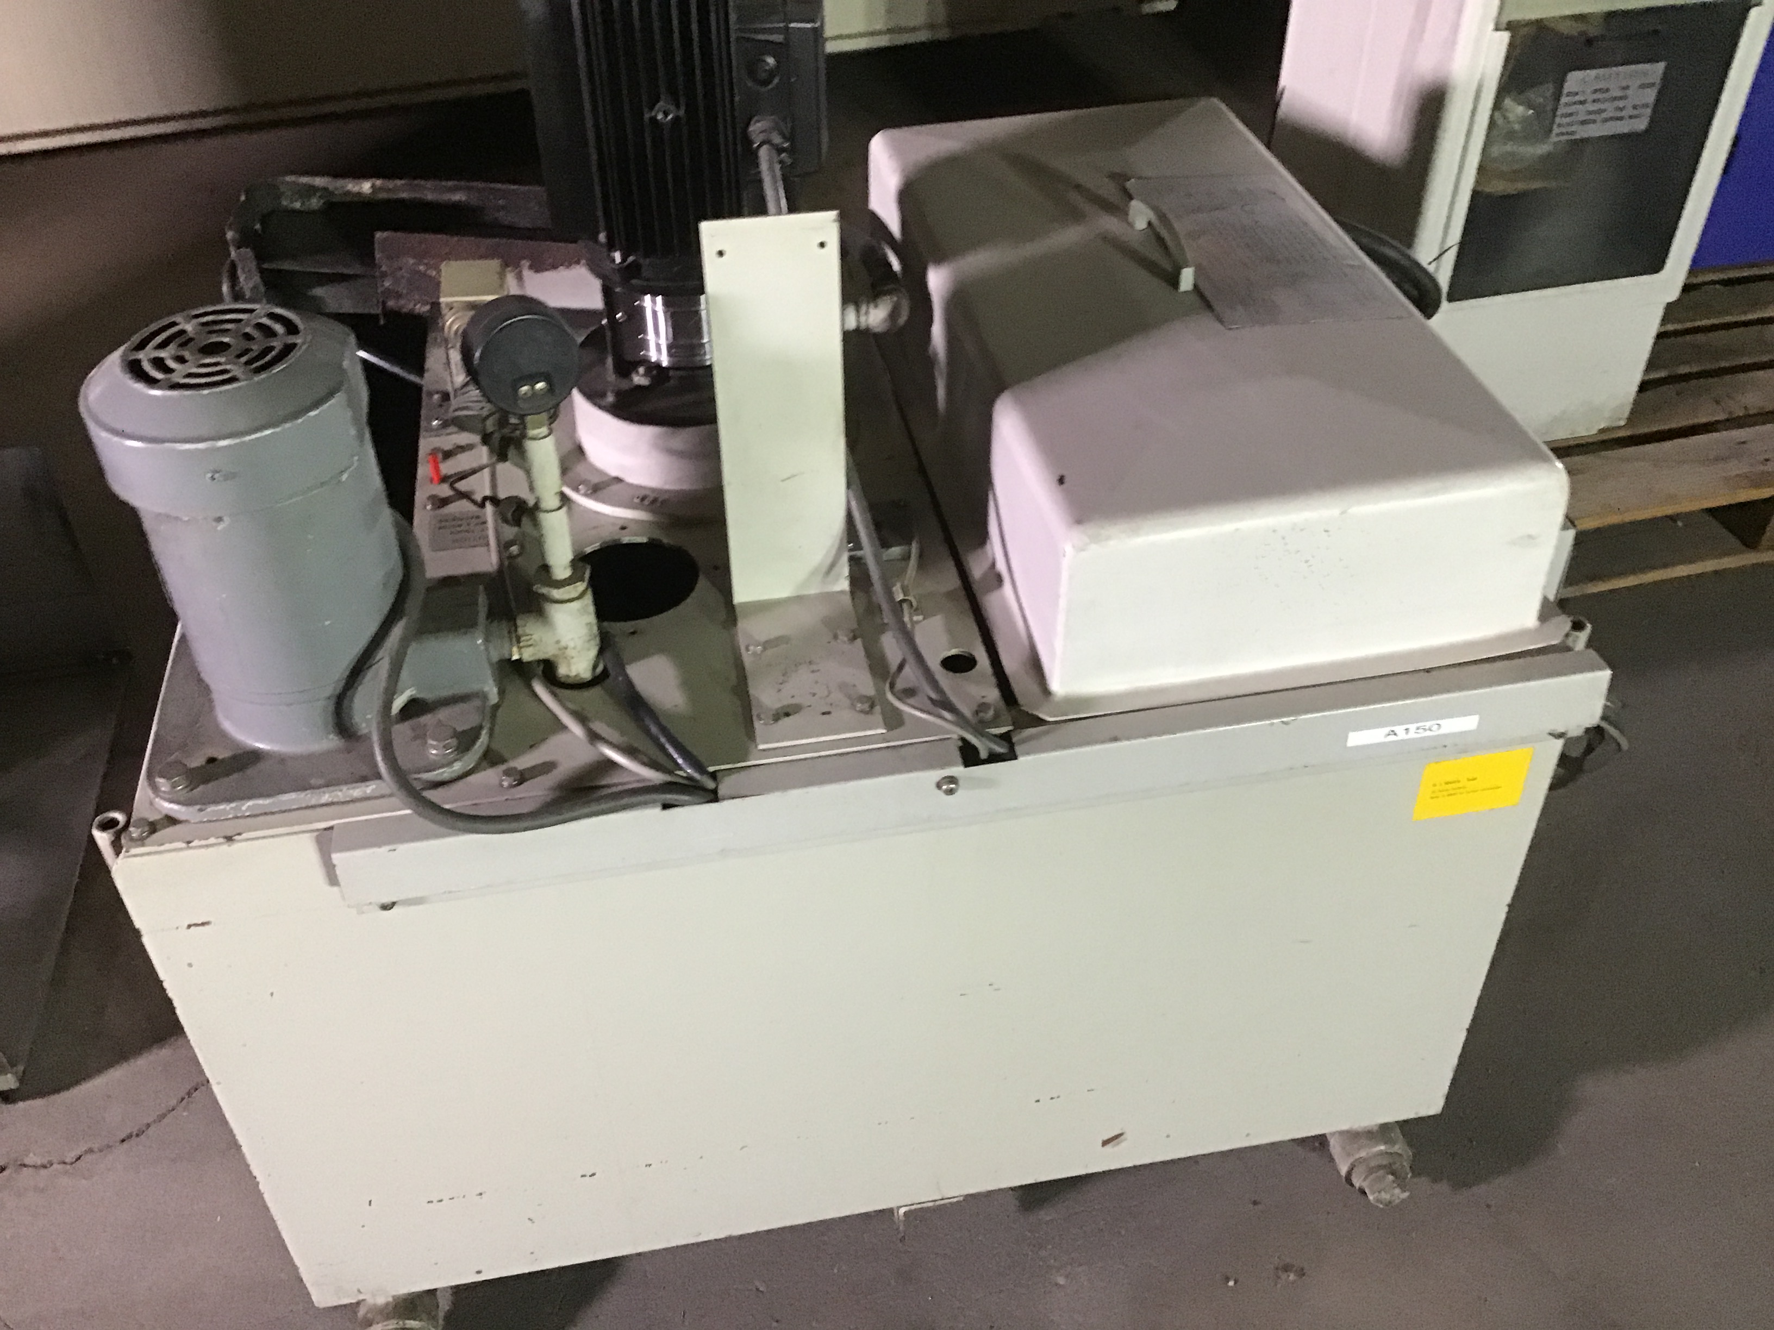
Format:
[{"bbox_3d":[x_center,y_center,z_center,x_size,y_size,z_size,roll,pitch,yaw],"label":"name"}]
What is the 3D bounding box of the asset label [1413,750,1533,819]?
[{"bbox_3d":[0.400,0.082,1.084,0.077,0.054,0.001,-7,40,-8],"label":"asset label"}]

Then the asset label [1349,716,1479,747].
[{"bbox_3d":[0.329,0.042,0.992,0.086,0.013,0.001,-7,40,-8],"label":"asset label"}]

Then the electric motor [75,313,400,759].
[{"bbox_3d":[-0.357,-0.082,0.923,0.145,0.237,0.154,-7,40,-8],"label":"electric motor"}]

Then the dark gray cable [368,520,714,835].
[{"bbox_3d":[-0.202,0.000,0.909,0.190,0.142,0.154,-7,40,-8],"label":"dark gray cable"}]

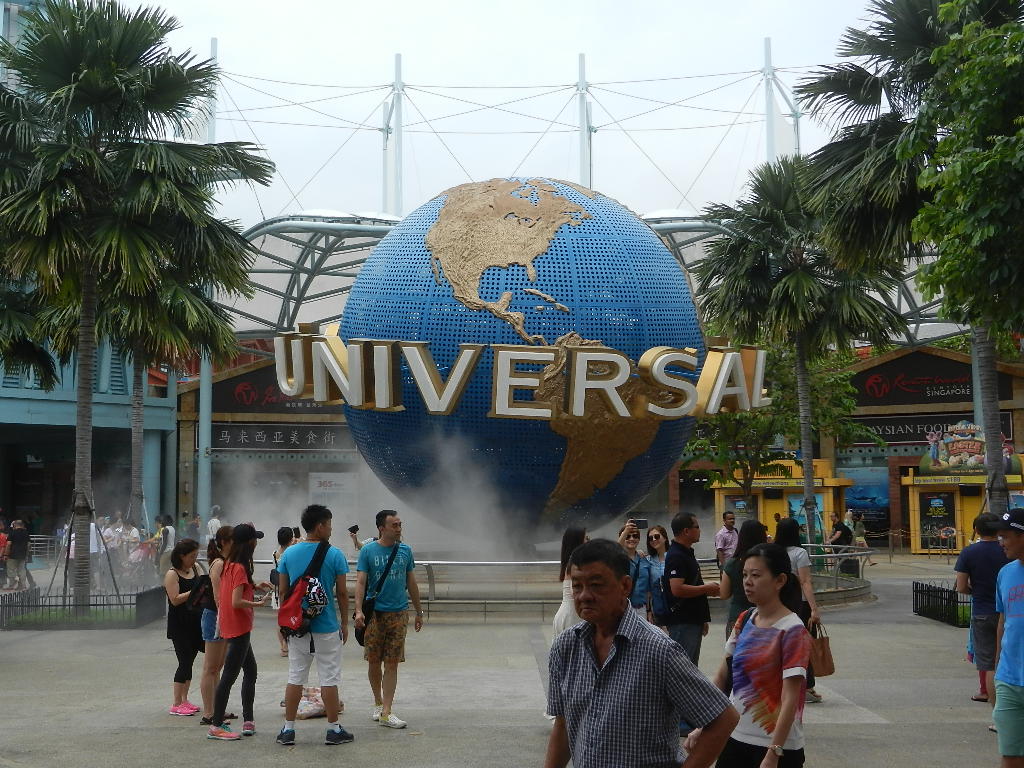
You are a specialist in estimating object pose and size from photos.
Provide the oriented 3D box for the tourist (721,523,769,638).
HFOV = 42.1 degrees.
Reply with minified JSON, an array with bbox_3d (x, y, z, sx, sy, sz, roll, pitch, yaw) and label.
[{"bbox_3d":[1.864,1.880,10.479,0.480,1.608,0.380,1,-6,-12],"label":"tourist"}]

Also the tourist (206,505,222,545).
[{"bbox_3d":[-7.273,3.842,32.608,0.500,1.750,0.360,-1,-6,6],"label":"tourist"}]

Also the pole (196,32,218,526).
[{"bbox_3d":[-11.092,-3.207,48.450,0.450,19.397,0.450,-1,-6,0],"label":"pole"}]

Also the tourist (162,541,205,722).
[{"bbox_3d":[-2.798,2.080,11.455,0.360,1.482,0.450,-5,-7,41],"label":"tourist"}]

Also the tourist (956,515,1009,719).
[{"bbox_3d":[3.736,1.860,10.420,0.550,1.690,0.360,1,-6,-12],"label":"tourist"}]

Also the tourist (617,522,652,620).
[{"bbox_3d":[1.180,2.122,12.618,0.500,1.620,0.500,-1,-6,6],"label":"tourist"}]

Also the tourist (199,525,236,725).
[{"bbox_3d":[-2.426,1.971,10.929,0.380,1.600,0.450,1,-6,-7],"label":"tourist"}]

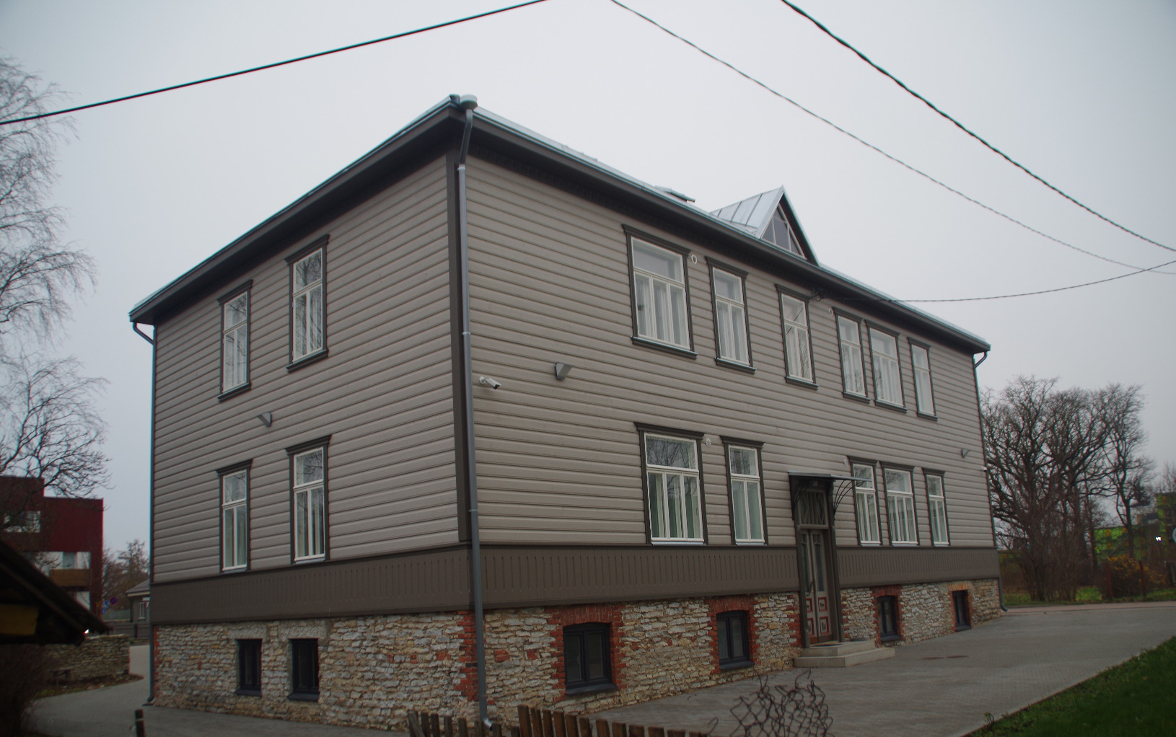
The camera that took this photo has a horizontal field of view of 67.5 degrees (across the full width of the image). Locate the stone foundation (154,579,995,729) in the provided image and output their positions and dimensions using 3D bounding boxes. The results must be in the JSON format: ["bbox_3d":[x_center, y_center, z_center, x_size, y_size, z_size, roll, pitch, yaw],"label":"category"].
[{"bbox_3d":[1.394,6.721,22.919,11.316,1.636,20.387,-16,-19,41],"label":"stone foundation"}]

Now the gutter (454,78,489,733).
[{"bbox_3d":[-1.574,0.388,12.723,0.420,9.025,0.240,-16,-19,41],"label":"gutter"}]

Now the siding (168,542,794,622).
[{"bbox_3d":[-2.720,4.673,19.041,11.316,0.923,8.636,-16,-19,41],"label":"siding"}]

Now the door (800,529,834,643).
[{"bbox_3d":[5.014,4.717,19.013,0.150,2.363,1.182,-16,-19,41],"label":"door"}]

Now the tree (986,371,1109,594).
[{"bbox_3d":[19.095,5.003,37.000,5.400,9.200,5.200,-10,-15,26],"label":"tree"}]

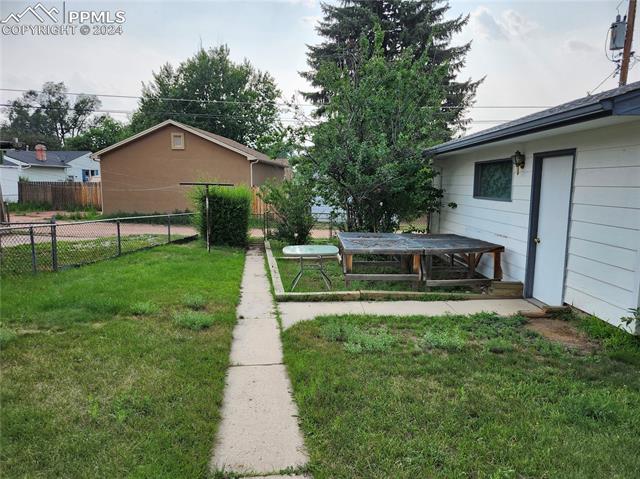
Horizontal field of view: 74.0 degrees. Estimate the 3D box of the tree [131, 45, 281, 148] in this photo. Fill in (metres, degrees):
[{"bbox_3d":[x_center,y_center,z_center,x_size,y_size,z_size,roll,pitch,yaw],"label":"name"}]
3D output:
[{"bbox_3d":[-10.138,-10.093,37.492,13.300,13.800,12.000,0,8,-1],"label":"tree"}]

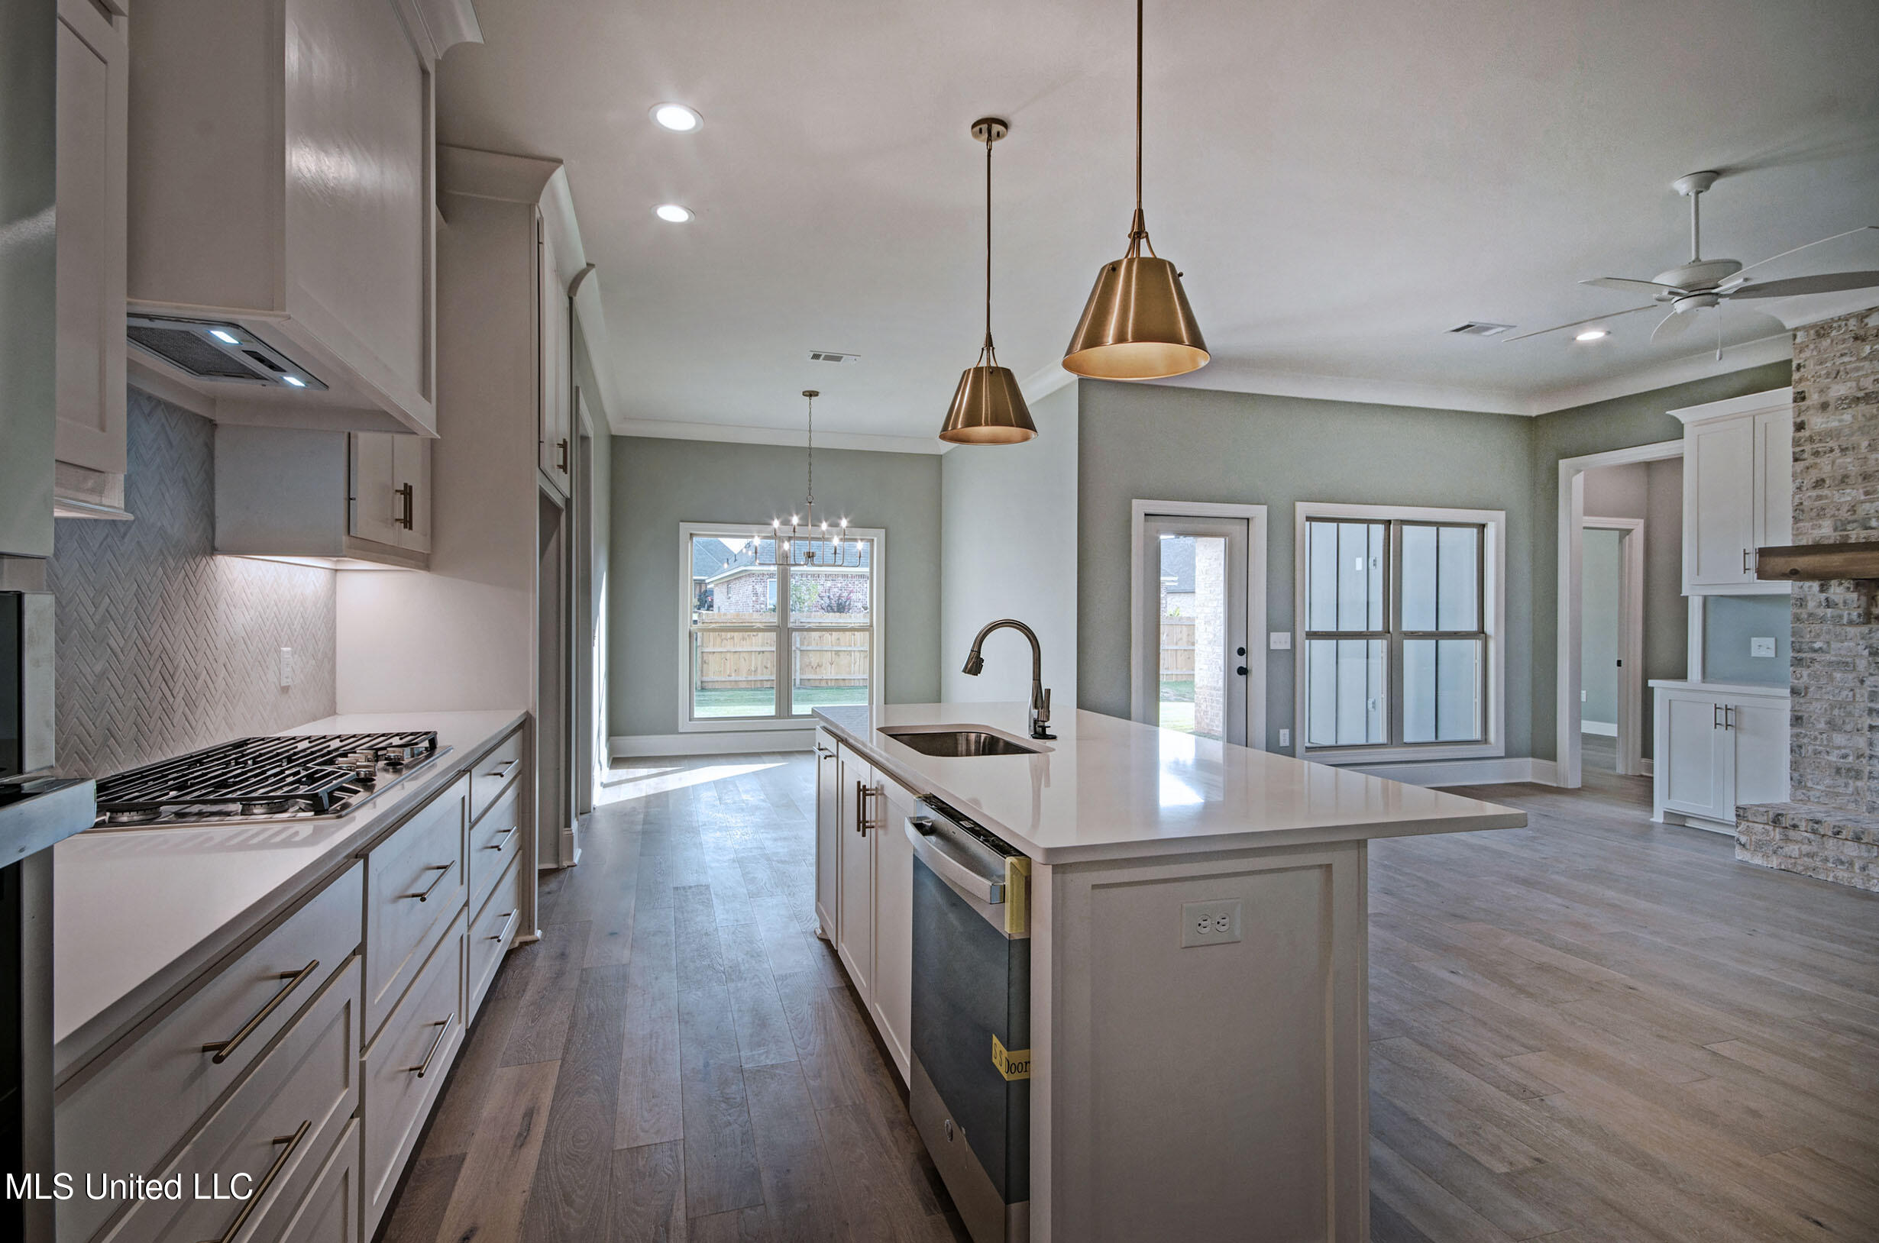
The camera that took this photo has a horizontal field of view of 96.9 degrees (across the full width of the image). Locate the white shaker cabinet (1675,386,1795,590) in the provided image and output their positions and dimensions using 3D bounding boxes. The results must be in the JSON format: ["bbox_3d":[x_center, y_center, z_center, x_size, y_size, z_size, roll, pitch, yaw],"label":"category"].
[{"bbox_3d":[4.905,-0.741,4.962,0.360,1.158,0.720,0,1,-18],"label":"white shaker cabinet"}]

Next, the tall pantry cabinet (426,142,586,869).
[{"bbox_3d":[-2.117,-0.250,3.779,0.790,3.050,1.140,0,1,-18],"label":"tall pantry cabinet"}]

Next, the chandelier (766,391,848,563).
[{"bbox_3d":[-1.005,-1.112,6.498,0.820,1.375,0.820,0,1,-18],"label":"chandelier"}]

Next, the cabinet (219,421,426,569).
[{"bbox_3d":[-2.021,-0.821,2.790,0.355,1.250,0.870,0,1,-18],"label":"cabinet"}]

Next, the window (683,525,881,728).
[{"bbox_3d":[-1.477,0.053,8.017,1.955,1.937,0.120,0,1,-18],"label":"window"}]

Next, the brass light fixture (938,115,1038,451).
[{"bbox_3d":[0.172,-1.220,2.989,0.346,1.095,0.346,0,1,0],"label":"brass light fixture"}]

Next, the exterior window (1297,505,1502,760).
[{"bbox_3d":[3.437,0.091,6.218,1.980,1.875,0.120,0,1,-18],"label":"exterior window"}]

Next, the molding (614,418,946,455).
[{"bbox_3d":[-1.440,-1.742,7.896,3.150,0.140,0.120,0,1,-18],"label":"molding"}]

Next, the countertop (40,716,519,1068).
[{"bbox_3d":[-1.566,0.396,1.950,0.695,0.036,2.790,0,1,-18],"label":"countertop"}]

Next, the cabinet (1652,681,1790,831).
[{"bbox_3d":[4.846,0.820,5.010,0.450,0.890,0.720,0,1,-18],"label":"cabinet"}]

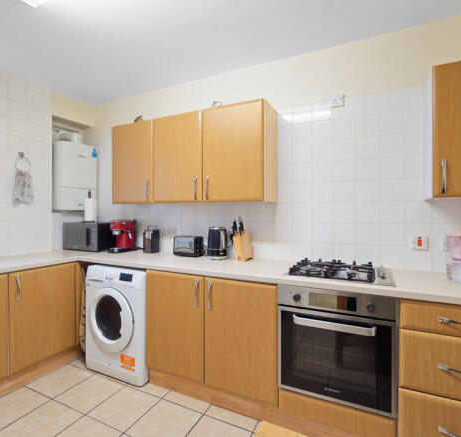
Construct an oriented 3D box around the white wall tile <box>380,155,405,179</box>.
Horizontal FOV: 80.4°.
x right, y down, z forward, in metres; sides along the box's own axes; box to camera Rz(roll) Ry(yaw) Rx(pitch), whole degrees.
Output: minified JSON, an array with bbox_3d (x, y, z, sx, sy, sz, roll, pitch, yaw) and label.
[{"bbox_3d":[1.116,-0.348,1.876,0.150,0.150,0.010,0,1,25],"label":"white wall tile"}]

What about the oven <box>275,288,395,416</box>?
[{"bbox_3d":[0.673,0.688,1.716,0.597,0.597,0.560,0,1,25],"label":"oven"}]

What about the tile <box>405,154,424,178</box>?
[{"bbox_3d":[1.234,-0.346,1.793,0.149,0.150,0.009,0,0,26],"label":"tile"}]

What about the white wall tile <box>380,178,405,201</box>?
[{"bbox_3d":[1.103,-0.197,1.865,0.150,0.150,0.010,0,0,26],"label":"white wall tile"}]

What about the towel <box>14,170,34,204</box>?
[{"bbox_3d":[-1.894,-0.300,2.499,0.045,0.275,0.165,0,1,25],"label":"towel"}]

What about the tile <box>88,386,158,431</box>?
[{"bbox_3d":[-0.705,1.263,1.824,0.335,0.010,0.335,0,1,25],"label":"tile"}]

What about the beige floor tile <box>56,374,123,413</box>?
[{"bbox_3d":[-1.008,1.261,1.970,0.335,0.010,0.335,0,1,25],"label":"beige floor tile"}]

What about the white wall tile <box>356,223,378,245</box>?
[{"bbox_3d":[0.964,0.109,1.927,0.149,0.150,0.009,0,0,26],"label":"white wall tile"}]

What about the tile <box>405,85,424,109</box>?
[{"bbox_3d":[1.254,-0.802,1.804,0.150,0.150,0.010,0,1,25],"label":"tile"}]

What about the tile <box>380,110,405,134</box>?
[{"bbox_3d":[1.100,-0.650,1.856,0.149,0.150,0.009,0,0,26],"label":"tile"}]

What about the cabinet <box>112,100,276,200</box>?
[{"bbox_3d":[-0.375,-0.489,2.389,1.497,0.724,0.325,0,0,26],"label":"cabinet"}]

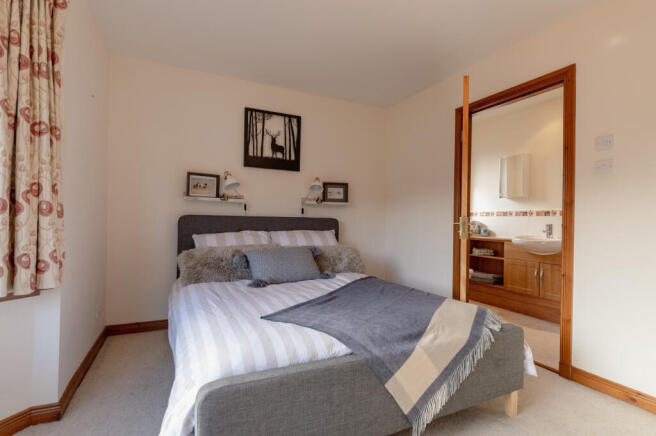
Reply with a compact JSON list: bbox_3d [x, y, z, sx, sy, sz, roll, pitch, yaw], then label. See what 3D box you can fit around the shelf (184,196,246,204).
[{"bbox_3d":[-1.072,-0.176,2.952,0.545,0.062,0.118,1,0,-26],"label":"shelf"}]

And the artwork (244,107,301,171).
[{"bbox_3d":[-0.565,-0.808,3.242,0.597,0.597,0.020,0,0,-26],"label":"artwork"}]

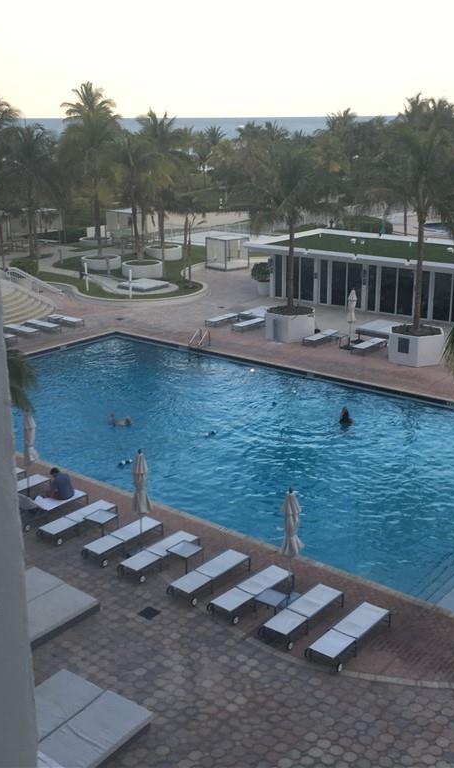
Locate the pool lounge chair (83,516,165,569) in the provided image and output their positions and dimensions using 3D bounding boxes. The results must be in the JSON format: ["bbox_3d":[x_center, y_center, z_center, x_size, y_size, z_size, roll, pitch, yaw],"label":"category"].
[{"bbox_3d":[-2.403,3.706,20.130,0.610,0.360,2.040,12,21,36],"label":"pool lounge chair"}]

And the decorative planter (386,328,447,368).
[{"bbox_3d":[7.838,-1.614,35.810,2.300,1.250,2.350,2,17,6],"label":"decorative planter"}]

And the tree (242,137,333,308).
[{"bbox_3d":[2.751,-7.081,38.382,4.300,7.506,4.300,0,17,0],"label":"tree"}]

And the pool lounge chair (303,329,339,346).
[{"bbox_3d":[4.279,-2.030,38.694,0.590,0.380,2.000,12,21,35],"label":"pool lounge chair"}]

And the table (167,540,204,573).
[{"bbox_3d":[-0.939,3.953,19.534,0.570,0.400,0.570,14,22,38],"label":"table"}]

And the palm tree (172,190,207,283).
[{"bbox_3d":[-2.328,-8.967,52.415,2.200,5.550,2.200,0,17,0],"label":"palm tree"}]

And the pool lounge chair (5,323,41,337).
[{"bbox_3d":[-9.640,-2.463,40.432,2.000,0.370,0.590,14,22,38],"label":"pool lounge chair"}]

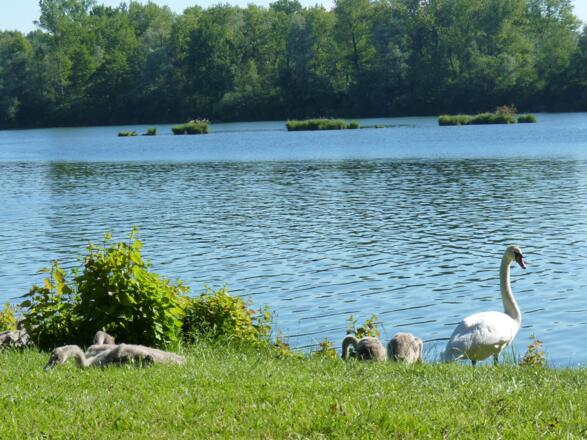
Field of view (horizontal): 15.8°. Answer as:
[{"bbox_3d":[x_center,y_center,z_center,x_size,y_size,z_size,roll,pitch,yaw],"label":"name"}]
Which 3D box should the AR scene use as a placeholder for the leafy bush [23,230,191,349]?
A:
[{"bbox_3d":[-1.579,0.581,17.700,1.380,1.000,1.050,-1,3,0],"label":"leafy bush"}]

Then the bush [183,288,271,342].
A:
[{"bbox_3d":[-0.554,0.819,17.800,0.750,0.520,0.600,-1,3,0],"label":"bush"}]

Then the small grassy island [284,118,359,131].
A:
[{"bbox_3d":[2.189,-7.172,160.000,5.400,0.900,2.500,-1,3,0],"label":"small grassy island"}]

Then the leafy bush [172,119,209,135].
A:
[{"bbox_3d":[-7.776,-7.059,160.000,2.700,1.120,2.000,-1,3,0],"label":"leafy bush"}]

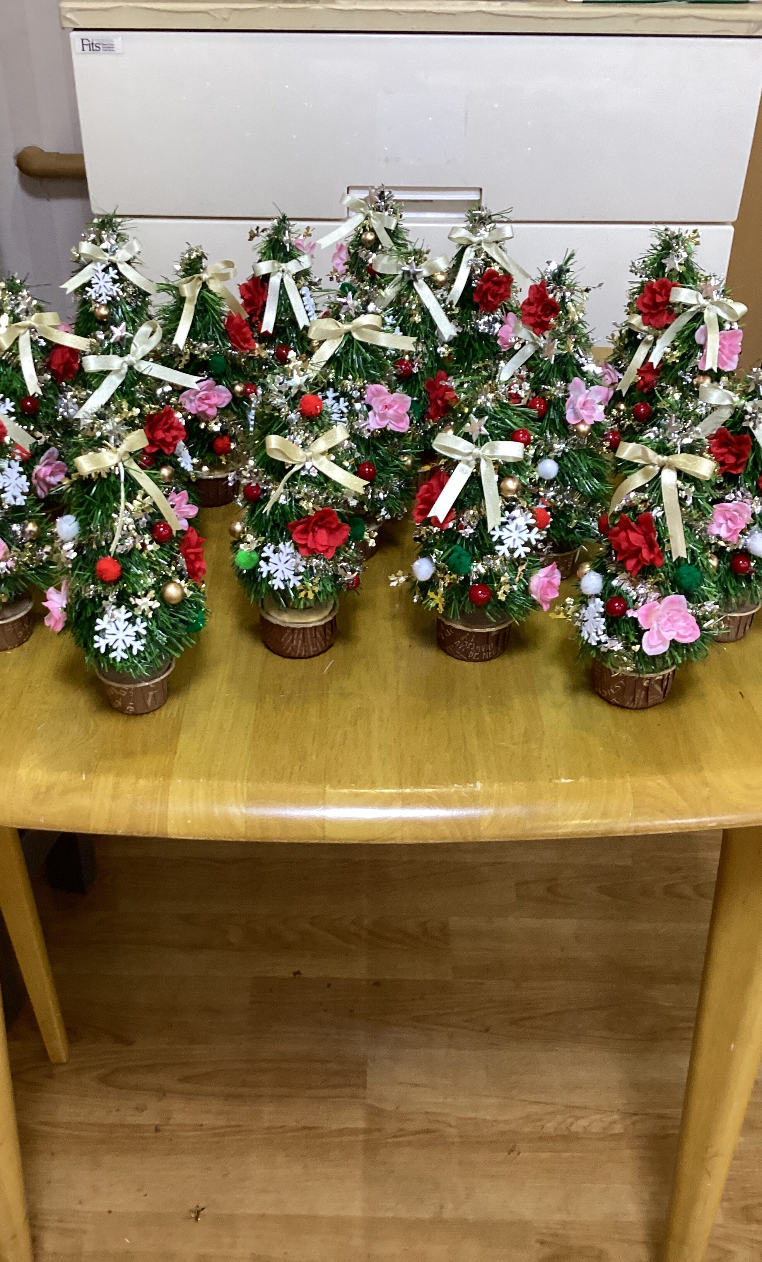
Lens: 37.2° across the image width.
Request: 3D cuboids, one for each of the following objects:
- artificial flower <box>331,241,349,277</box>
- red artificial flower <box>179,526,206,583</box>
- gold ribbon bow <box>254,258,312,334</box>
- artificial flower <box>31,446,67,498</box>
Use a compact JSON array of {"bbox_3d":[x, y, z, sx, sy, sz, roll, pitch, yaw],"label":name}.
[{"bbox_3d":[-0.042,-0.386,1.171,0.019,0.036,0.034,5,33,-9],"label":"artificial flower"},{"bbox_3d":[-0.113,-0.046,0.675,0.016,0.034,0.033,-3,32,13],"label":"red artificial flower"},{"bbox_3d":[-0.085,-0.290,0.975,0.050,0.063,0.023,-2,23,-4],"label":"gold ribbon bow"},{"bbox_3d":[-0.218,-0.104,0.742,0.020,0.034,0.034,1,31,18],"label":"artificial flower"}]

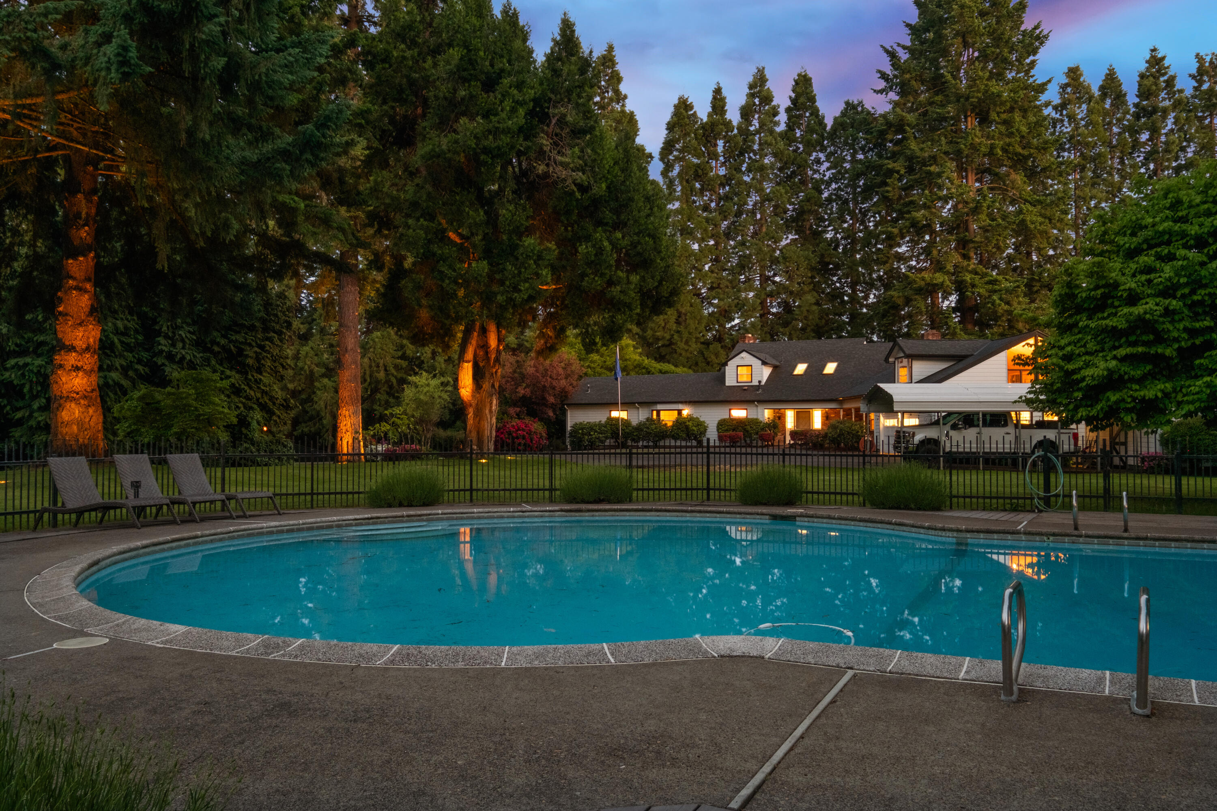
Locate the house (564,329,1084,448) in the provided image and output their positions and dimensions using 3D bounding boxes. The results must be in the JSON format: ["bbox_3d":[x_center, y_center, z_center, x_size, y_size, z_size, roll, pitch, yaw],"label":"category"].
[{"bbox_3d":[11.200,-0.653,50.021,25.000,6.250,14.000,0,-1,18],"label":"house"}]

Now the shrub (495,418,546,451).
[{"bbox_3d":[-4.328,1.519,48.480,2.600,1.750,2.400,0,-1,0],"label":"shrub"}]

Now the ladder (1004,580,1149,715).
[{"bbox_3d":[2.665,1.318,5.580,0.730,0.610,0.620,0,-1,25],"label":"ladder"}]

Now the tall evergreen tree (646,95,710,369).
[{"bbox_3d":[5.418,-10.600,76.208,5.200,27.005,5.200,0,-1,0],"label":"tall evergreen tree"}]

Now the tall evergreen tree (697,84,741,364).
[{"bbox_3d":[8.475,-10.887,75.213,4.500,27.543,4.500,0,-1,0],"label":"tall evergreen tree"}]

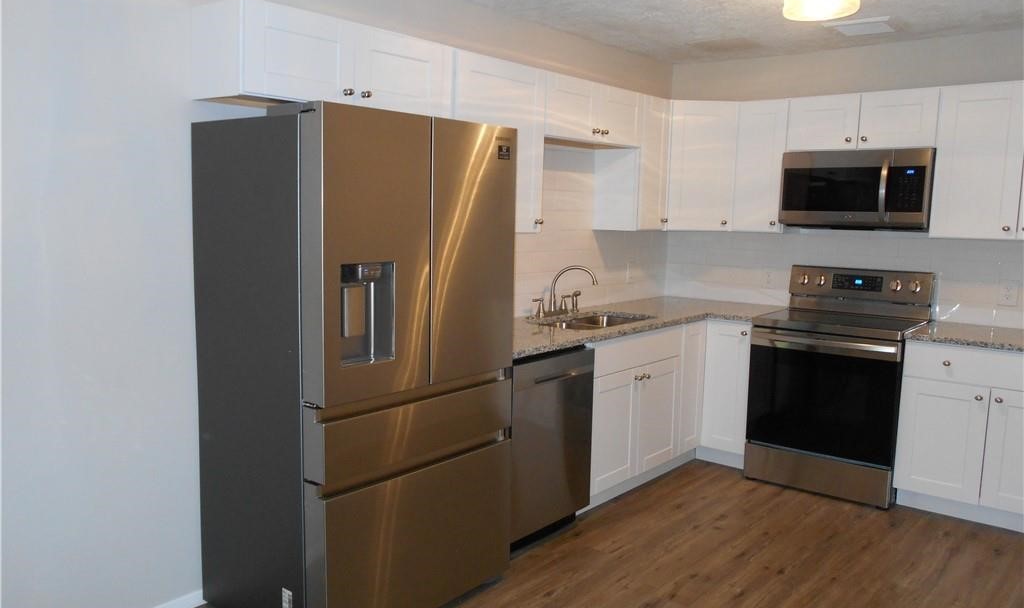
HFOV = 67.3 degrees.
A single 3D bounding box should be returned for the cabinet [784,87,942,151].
[{"bbox_3d":[1.975,-0.996,4.269,0.766,0.302,0.321,7,9,40],"label":"cabinet"}]

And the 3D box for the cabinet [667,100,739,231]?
[{"bbox_3d":[1.137,-0.820,4.604,0.400,0.755,0.022,0,7,-5],"label":"cabinet"}]

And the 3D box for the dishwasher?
[{"bbox_3d":[-0.030,0.613,3.639,0.610,0.840,0.601,7,9,40],"label":"dishwasher"}]

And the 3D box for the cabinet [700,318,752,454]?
[{"bbox_3d":[1.246,0.481,4.460,0.271,0.741,0.022,7,9,40],"label":"cabinet"}]

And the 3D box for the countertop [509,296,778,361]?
[{"bbox_3d":[0.628,0.101,4.151,0.900,0.033,2.420,7,9,40],"label":"countertop"}]

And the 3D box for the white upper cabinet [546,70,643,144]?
[{"bbox_3d":[0.323,-1.003,4.081,0.321,0.302,0.893,7,9,40],"label":"white upper cabinet"}]

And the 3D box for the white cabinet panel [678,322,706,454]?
[{"bbox_3d":[1.036,0.480,4.474,0.045,0.759,0.277,6,8,40],"label":"white cabinet panel"}]

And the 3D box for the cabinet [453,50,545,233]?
[{"bbox_3d":[-0.051,-0.704,3.471,0.025,0.763,0.603,7,9,40],"label":"cabinet"}]

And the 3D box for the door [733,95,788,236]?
[{"bbox_3d":[1.472,-0.806,4.547,0.304,0.763,0.025,7,9,40],"label":"door"}]

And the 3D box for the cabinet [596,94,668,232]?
[{"bbox_3d":[0.717,-0.825,4.598,0.318,0.766,0.323,7,9,40],"label":"cabinet"}]

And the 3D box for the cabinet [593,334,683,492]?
[{"bbox_3d":[0.437,0.531,4.208,0.620,0.822,0.885,7,9,40],"label":"cabinet"}]

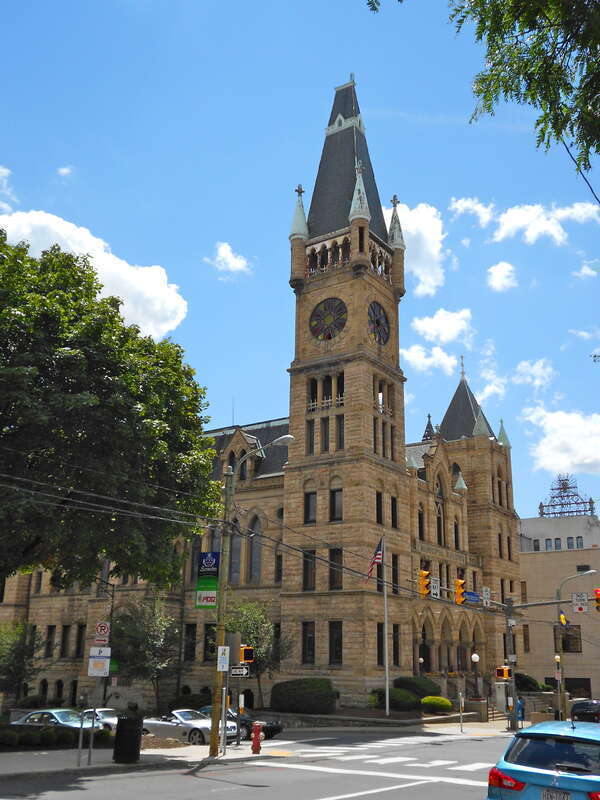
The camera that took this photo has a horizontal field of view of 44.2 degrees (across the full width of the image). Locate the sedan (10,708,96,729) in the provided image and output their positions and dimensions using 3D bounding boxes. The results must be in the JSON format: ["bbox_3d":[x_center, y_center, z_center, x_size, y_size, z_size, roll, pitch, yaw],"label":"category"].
[{"bbox_3d":[-11.160,14.823,33.662,4.650,1.430,1.800,-16,-25,33],"label":"sedan"}]

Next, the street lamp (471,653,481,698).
[{"bbox_3d":[10.248,16.187,43.405,0.480,2.587,0.480,-11,-22,33],"label":"street lamp"}]

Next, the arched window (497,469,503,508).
[{"bbox_3d":[16.991,7.410,62.982,0.300,3.516,1.100,-11,-22,33],"label":"arched window"}]

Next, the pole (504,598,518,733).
[{"bbox_3d":[9.798,12.250,34.413,0.380,5.829,0.380,-11,-22,33],"label":"pole"}]

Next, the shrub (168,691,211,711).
[{"bbox_3d":[-6.730,18.276,45.219,2.500,1.100,1.400,-11,-22,33],"label":"shrub"}]

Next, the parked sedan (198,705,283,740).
[{"bbox_3d":[-3.098,14.318,33.042,4.650,1.430,1.800,-16,-25,33],"label":"parked sedan"}]

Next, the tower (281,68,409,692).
[{"bbox_3d":[3.314,-3.874,51.845,6.200,46.284,6.200,-12,-23,34],"label":"tower"}]

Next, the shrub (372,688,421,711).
[{"bbox_3d":[5.082,15.739,38.953,2.450,1.012,2.100,-1,-19,7],"label":"shrub"}]

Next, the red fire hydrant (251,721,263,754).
[{"bbox_3d":[-1.097,8.737,19.109,0.330,0.770,0.360,1,-18,0],"label":"red fire hydrant"}]

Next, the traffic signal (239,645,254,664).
[{"bbox_3d":[-1.534,7.437,21.609,0.220,0.470,0.460,-11,-22,33],"label":"traffic signal"}]

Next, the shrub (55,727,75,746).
[{"bbox_3d":[-6.873,9.866,21.684,0.555,0.537,0.555,-11,-22,33],"label":"shrub"}]

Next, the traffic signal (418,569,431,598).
[{"bbox_3d":[5.078,7.464,30.163,0.420,1.060,0.360,-11,-22,33],"label":"traffic signal"}]

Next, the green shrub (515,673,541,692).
[{"bbox_3d":[16.282,20.324,53.211,1.800,1.400,1.800,-11,-22,33],"label":"green shrub"}]

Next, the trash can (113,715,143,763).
[{"bbox_3d":[-4.036,7.900,17.311,0.600,0.991,0.600,5,-19,-11],"label":"trash can"}]

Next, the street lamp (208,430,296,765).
[{"bbox_3d":[-1.190,4.811,18.677,2.387,7.861,0.360,-11,-22,33],"label":"street lamp"}]

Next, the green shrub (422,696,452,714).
[{"bbox_3d":[7.157,15.975,38.783,1.650,0.743,1.500,-2,-19,10],"label":"green shrub"}]

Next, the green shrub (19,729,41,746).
[{"bbox_3d":[-7.575,9.462,20.718,0.680,0.499,0.650,7,-19,-17],"label":"green shrub"}]

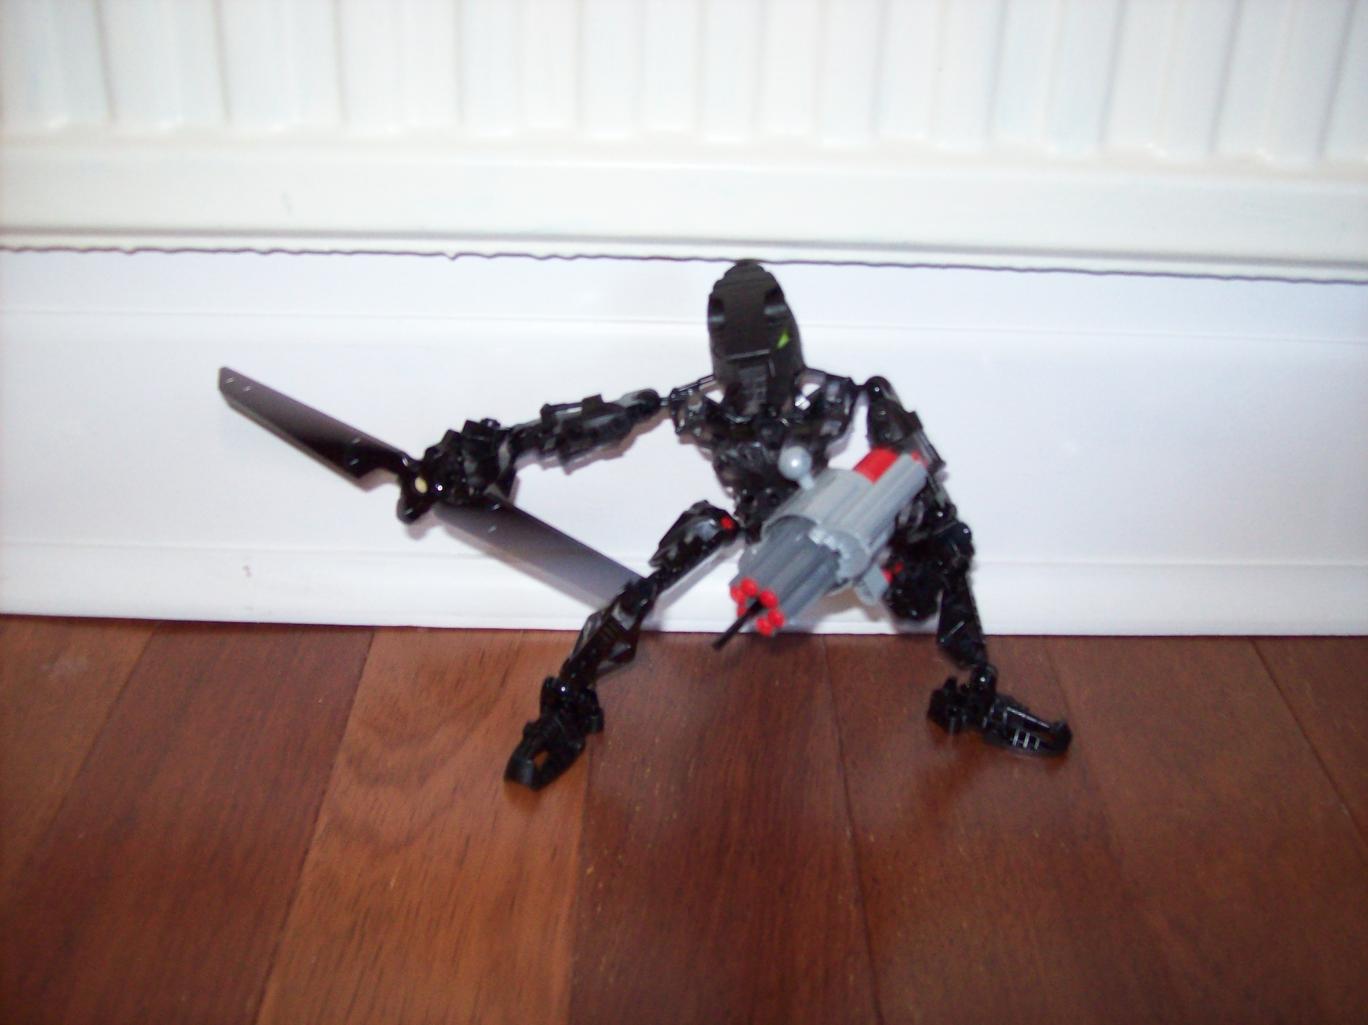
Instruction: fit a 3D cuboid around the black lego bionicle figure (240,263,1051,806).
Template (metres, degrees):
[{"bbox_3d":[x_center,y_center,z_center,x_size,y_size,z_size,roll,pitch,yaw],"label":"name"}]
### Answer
[{"bbox_3d":[-0.006,0.004,0.472,0.301,0.178,0.093,1,31,-1],"label":"black lego bionicle figure"}]

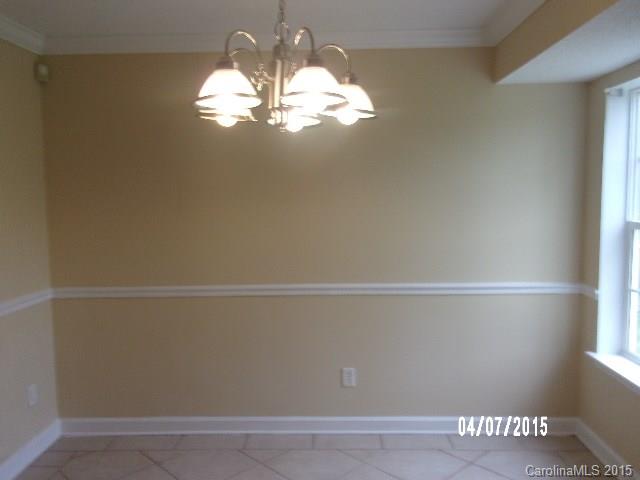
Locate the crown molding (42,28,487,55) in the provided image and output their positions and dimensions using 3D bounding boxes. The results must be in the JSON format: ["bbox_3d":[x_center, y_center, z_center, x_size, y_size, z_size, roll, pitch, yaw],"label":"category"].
[{"bbox_3d":[-0.345,-1.179,3.069,2.700,0.086,0.086,-1,4,1],"label":"crown molding"}]

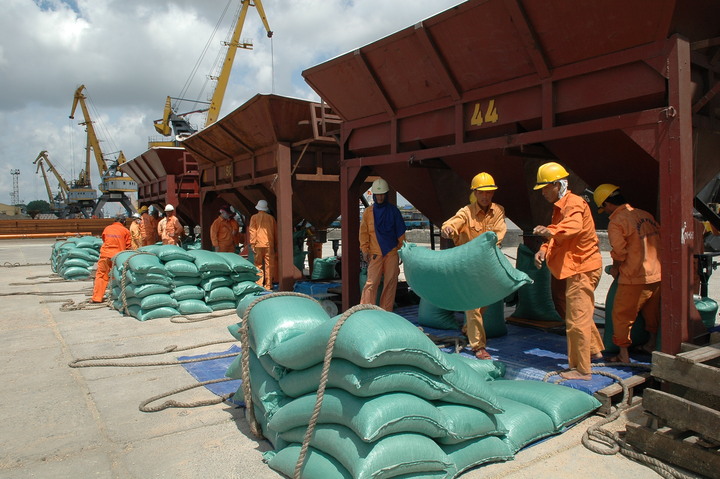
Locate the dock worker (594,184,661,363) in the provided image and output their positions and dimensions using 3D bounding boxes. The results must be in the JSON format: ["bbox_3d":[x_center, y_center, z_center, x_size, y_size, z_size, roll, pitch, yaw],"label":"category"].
[{"bbox_3d":[2.436,0.306,4.500,0.500,1.570,0.540,-2,3,-28],"label":"dock worker"}]

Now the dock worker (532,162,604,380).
[{"bbox_3d":[1.653,0.218,3.980,0.550,1.650,0.490,-1,3,3],"label":"dock worker"}]

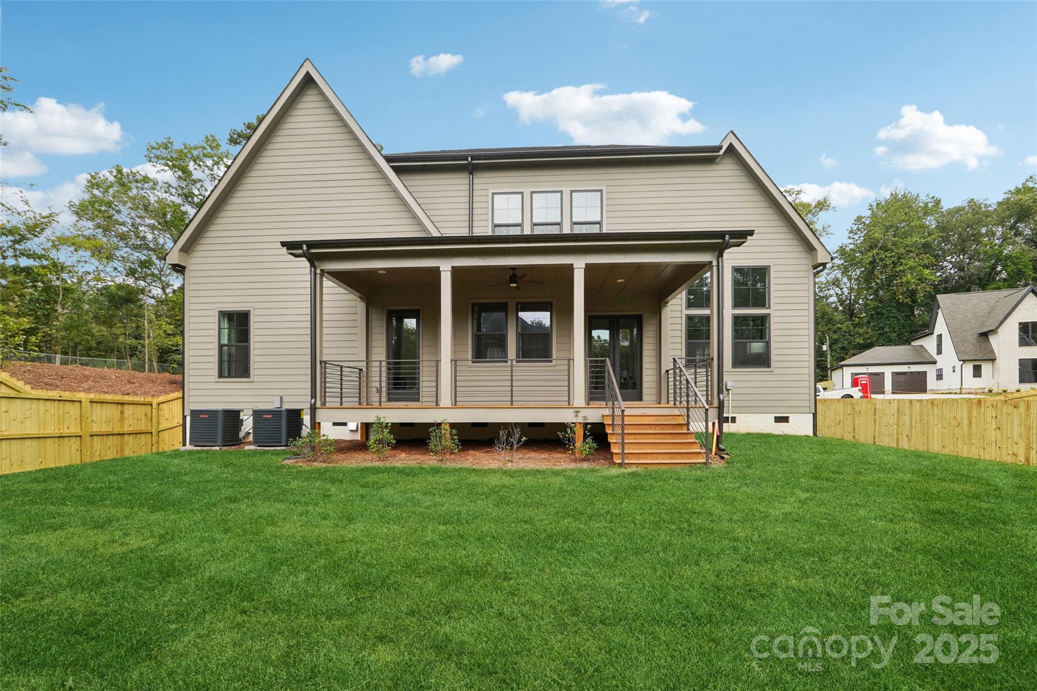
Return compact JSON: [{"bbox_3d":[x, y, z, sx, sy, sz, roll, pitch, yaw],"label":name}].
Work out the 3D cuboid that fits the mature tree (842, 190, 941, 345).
[{"bbox_3d":[51.400,-7.100,60.000,11.500,28.500,11.500,-2,-4,41],"label":"mature tree"}]

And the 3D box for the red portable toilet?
[{"bbox_3d":[31.400,3.900,39.500,1.120,2.300,1.180,-1,-3,19],"label":"red portable toilet"}]

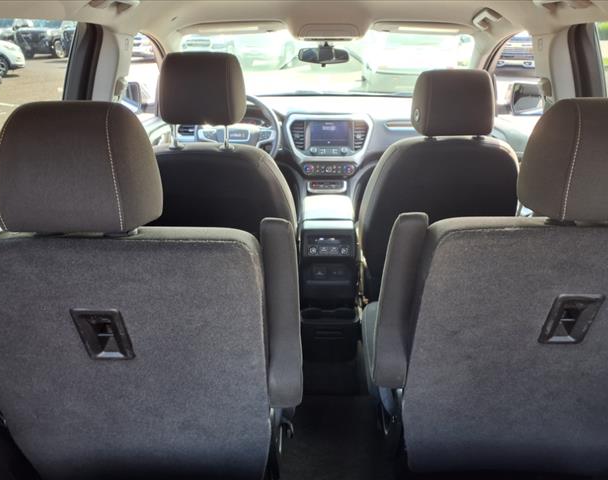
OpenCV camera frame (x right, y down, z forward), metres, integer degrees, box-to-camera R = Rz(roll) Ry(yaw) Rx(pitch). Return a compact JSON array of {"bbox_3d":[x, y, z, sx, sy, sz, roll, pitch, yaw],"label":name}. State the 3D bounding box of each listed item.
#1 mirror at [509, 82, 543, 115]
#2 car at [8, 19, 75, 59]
[{"bbox_3d":[1.068,-0.682,2.400,0.200,0.165,0.110,4,23,10],"label":"mirror"},{"bbox_3d":[-14.382,-11.711,29.075,2.050,1.920,5.600,1,23,3],"label":"car"}]

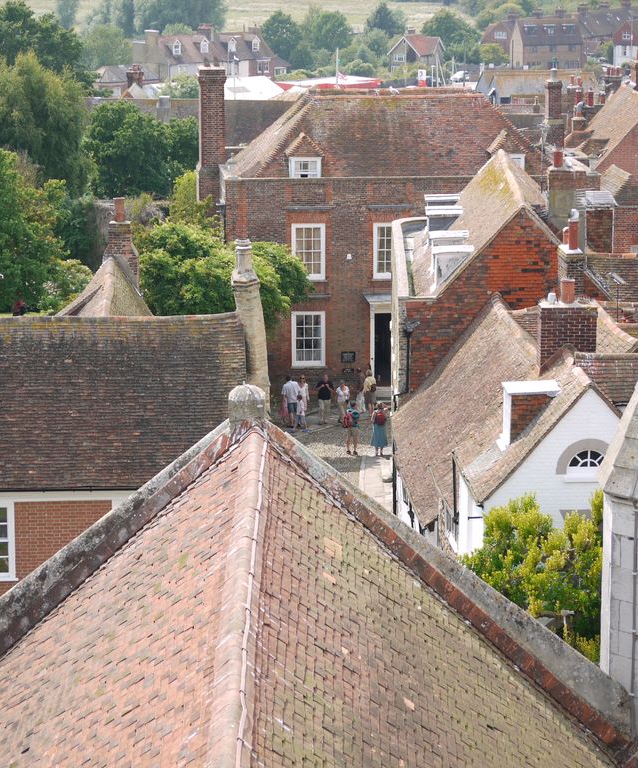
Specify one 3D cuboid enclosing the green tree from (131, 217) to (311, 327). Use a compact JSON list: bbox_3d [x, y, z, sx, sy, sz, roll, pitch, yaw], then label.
[{"bbox_3d":[-3.040,-1.566,83.668,5.400,6.665,5.000,0,11,0],"label":"green tree"}]

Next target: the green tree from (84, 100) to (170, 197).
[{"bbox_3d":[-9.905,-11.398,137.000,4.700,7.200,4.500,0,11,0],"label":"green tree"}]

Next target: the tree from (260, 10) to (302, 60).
[{"bbox_3d":[-6.247,-55.412,432.000,7.200,10.300,7.000,0,11,0],"label":"tree"}]

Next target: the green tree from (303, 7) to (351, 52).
[{"bbox_3d":[1.421,-58.851,445.818,8.023,8.648,7.622,0,11,0],"label":"green tree"}]

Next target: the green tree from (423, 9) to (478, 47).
[{"bbox_3d":[22.057,-59.007,450.859,9.465,9.084,8.992,0,11,0],"label":"green tree"}]

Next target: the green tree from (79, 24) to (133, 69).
[{"bbox_3d":[-32.477,-49.667,405.000,8.000,10.000,7.800,0,11,0],"label":"green tree"}]

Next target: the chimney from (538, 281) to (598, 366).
[{"bbox_3d":[5.189,-1.263,55.600,1.140,1.880,0.720,0,11,0],"label":"chimney"}]

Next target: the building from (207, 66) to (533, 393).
[{"bbox_3d":[2.063,-5.701,96.982,12.739,11.549,8.300,-1,11,-5],"label":"building"}]

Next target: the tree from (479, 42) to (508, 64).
[{"bbox_3d":[27.856,-52.641,425.361,4.470,3.814,4.246,0,11,0],"label":"tree"}]

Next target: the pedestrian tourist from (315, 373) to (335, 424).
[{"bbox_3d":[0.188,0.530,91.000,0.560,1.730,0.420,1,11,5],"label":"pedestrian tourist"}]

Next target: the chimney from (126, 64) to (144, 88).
[{"bbox_3d":[-11.403,-18.933,165.000,0.950,1.700,0.850,0,11,0],"label":"chimney"}]

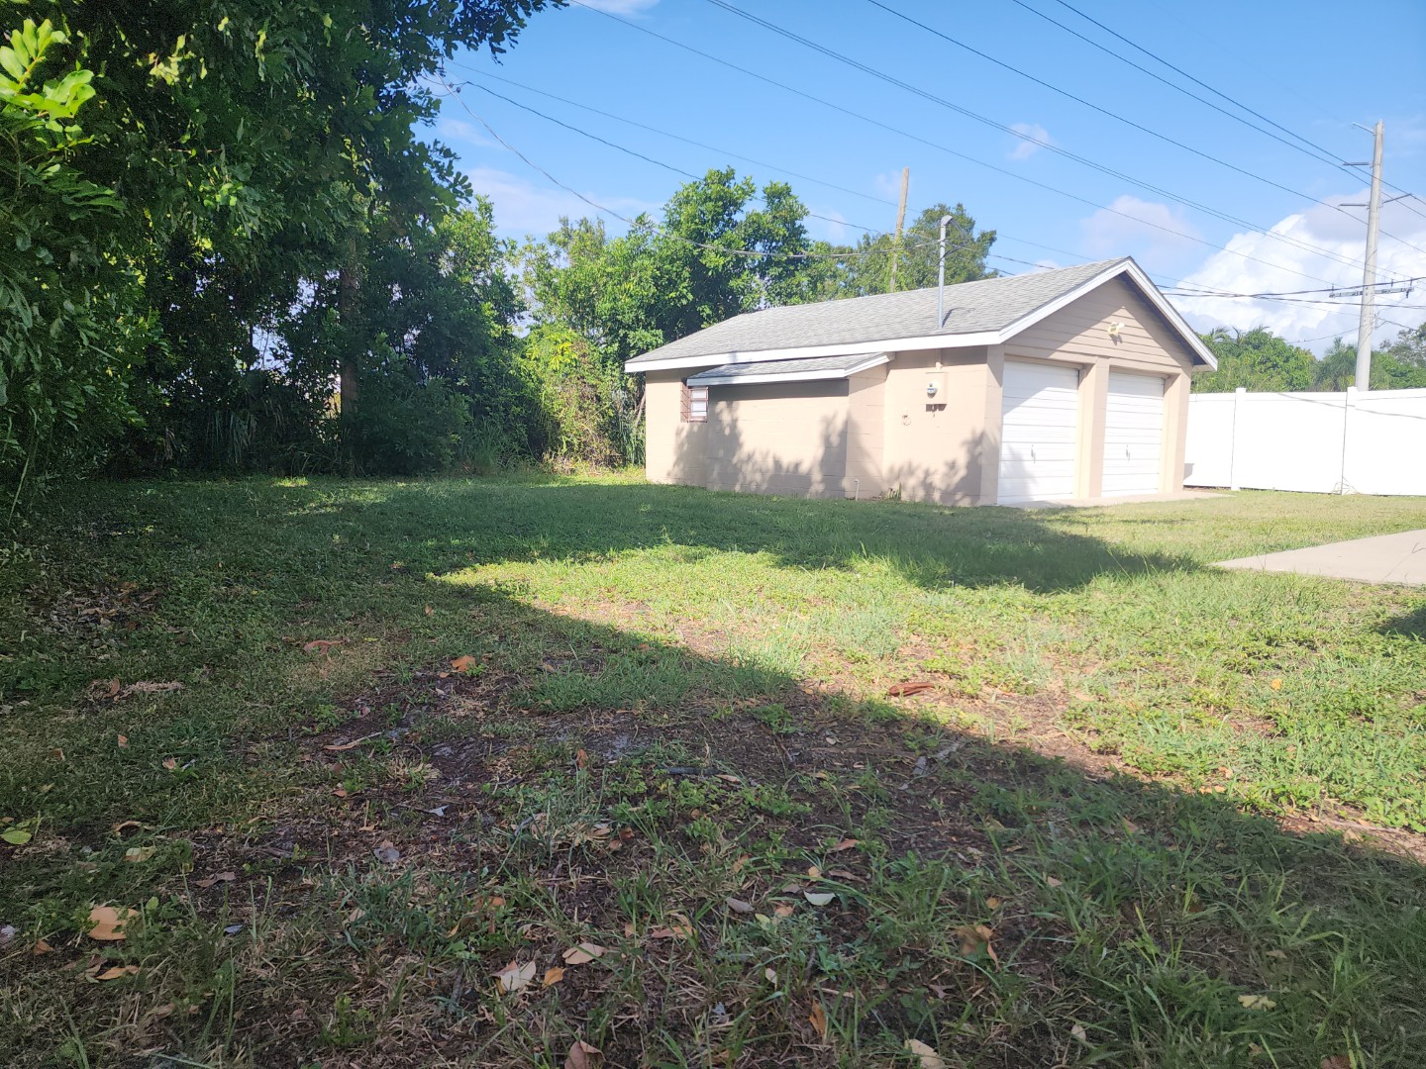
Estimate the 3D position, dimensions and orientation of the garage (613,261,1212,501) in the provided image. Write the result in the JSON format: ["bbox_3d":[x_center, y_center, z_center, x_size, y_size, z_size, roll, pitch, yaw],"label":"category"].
[{"bbox_3d":[3.366,-2.708,17.507,6.740,3.620,8.550,-4,8,-39],"label":"garage"}]

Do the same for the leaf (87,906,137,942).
[{"bbox_3d":[-1.136,0.731,1.786,0.085,0.020,0.080,-1,6,-17],"label":"leaf"}]

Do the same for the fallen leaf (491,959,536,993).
[{"bbox_3d":[-0.346,0.758,1.635,0.074,0.030,0.060,0,6,-11],"label":"fallen leaf"}]

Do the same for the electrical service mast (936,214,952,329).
[{"bbox_3d":[3.213,-3.608,13.133,0.190,1.620,0.100,1,6,6],"label":"electrical service mast"}]

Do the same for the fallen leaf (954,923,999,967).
[{"bbox_3d":[0.496,0.757,1.761,0.075,0.030,0.070,3,6,17],"label":"fallen leaf"}]

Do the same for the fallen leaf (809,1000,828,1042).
[{"bbox_3d":[0.171,0.777,1.522,0.032,0.025,0.090,1,6,0],"label":"fallen leaf"}]

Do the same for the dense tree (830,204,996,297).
[{"bbox_3d":[6.287,-6.389,30.498,5.700,8.370,5.400,1,6,0],"label":"dense tree"}]

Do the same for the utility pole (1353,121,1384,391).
[{"bbox_3d":[27.773,-10.075,40.141,0.520,14.350,0.520,1,6,0],"label":"utility pole"}]

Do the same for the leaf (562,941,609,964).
[{"bbox_3d":[-0.231,0.753,1.701,0.085,0.020,0.055,-1,6,-17],"label":"leaf"}]

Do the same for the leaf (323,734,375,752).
[{"bbox_3d":[-1.099,0.622,2.855,0.140,0.020,0.040,-3,7,-30],"label":"leaf"}]

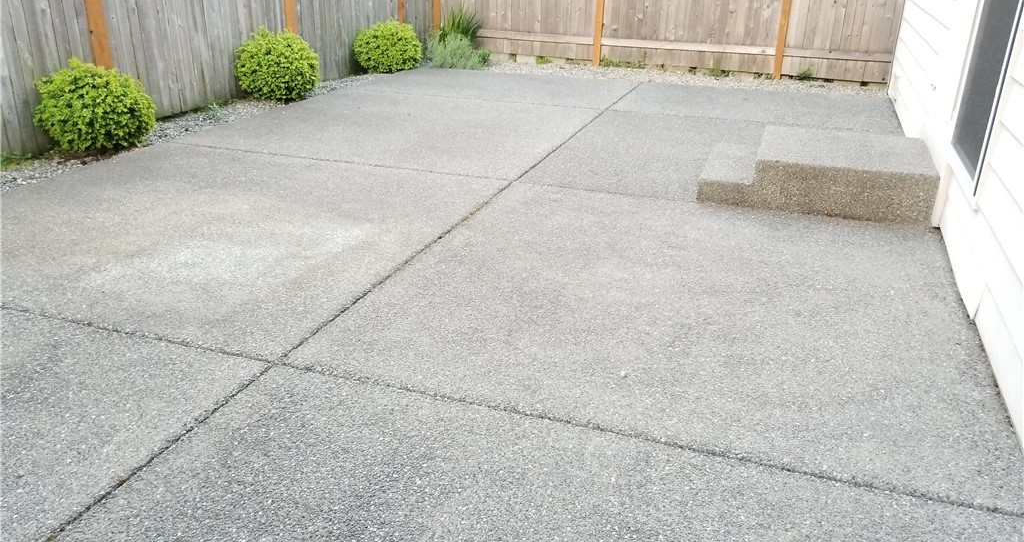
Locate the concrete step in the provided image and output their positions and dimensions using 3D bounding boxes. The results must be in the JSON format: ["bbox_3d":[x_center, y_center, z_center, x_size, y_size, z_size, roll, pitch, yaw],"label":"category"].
[{"bbox_3d":[2.108,-0.706,5.321,1.444,0.328,1.017,8,25,19],"label":"concrete step"}]

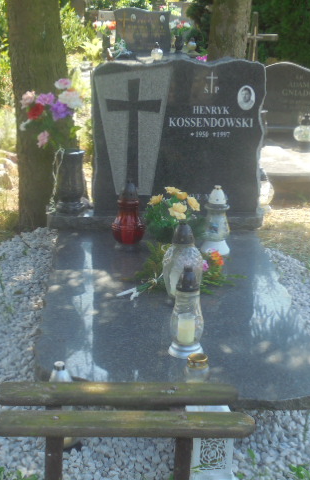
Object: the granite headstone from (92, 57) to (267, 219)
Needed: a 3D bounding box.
[{"bbox_3d":[0.116,-0.500,3.853,0.830,0.759,0.080,0,18,-3],"label":"granite headstone"}]

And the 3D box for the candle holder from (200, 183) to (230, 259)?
[{"bbox_3d":[0.279,-0.091,3.570,0.125,0.305,0.125,0,16,-5],"label":"candle holder"}]

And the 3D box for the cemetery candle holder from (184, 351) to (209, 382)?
[{"bbox_3d":[0.136,0.430,2.543,0.081,0.122,0.081,0,18,-3],"label":"cemetery candle holder"}]

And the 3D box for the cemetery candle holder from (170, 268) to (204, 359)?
[{"bbox_3d":[0.106,0.232,2.610,0.117,0.297,0.117,0,16,-5],"label":"cemetery candle holder"}]

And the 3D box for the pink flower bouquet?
[{"bbox_3d":[-0.495,-0.600,3.800,0.306,0.339,0.260,0,18,-3],"label":"pink flower bouquet"}]

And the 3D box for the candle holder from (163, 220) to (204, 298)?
[{"bbox_3d":[0.108,0.088,3.000,0.150,0.322,0.150,0,16,-5],"label":"candle holder"}]

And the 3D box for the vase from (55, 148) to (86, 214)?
[{"bbox_3d":[-0.414,-0.290,3.930,0.150,0.305,0.150,0,16,-5],"label":"vase"}]

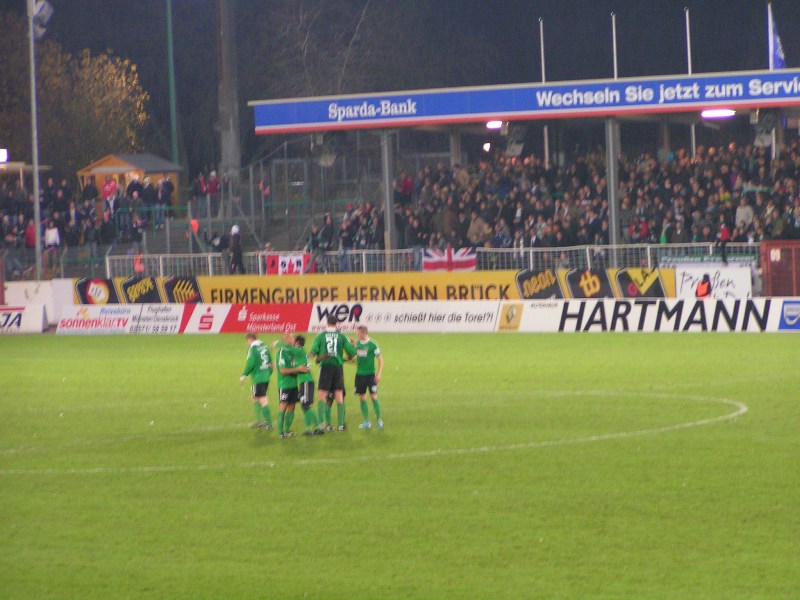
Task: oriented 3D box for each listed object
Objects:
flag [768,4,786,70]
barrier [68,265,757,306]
[{"bbox_3d":[12.329,-8.427,123.308,0.620,2.500,0.300,-2,2,6],"label":"flag"},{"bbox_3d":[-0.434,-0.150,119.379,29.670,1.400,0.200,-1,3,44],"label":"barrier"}]

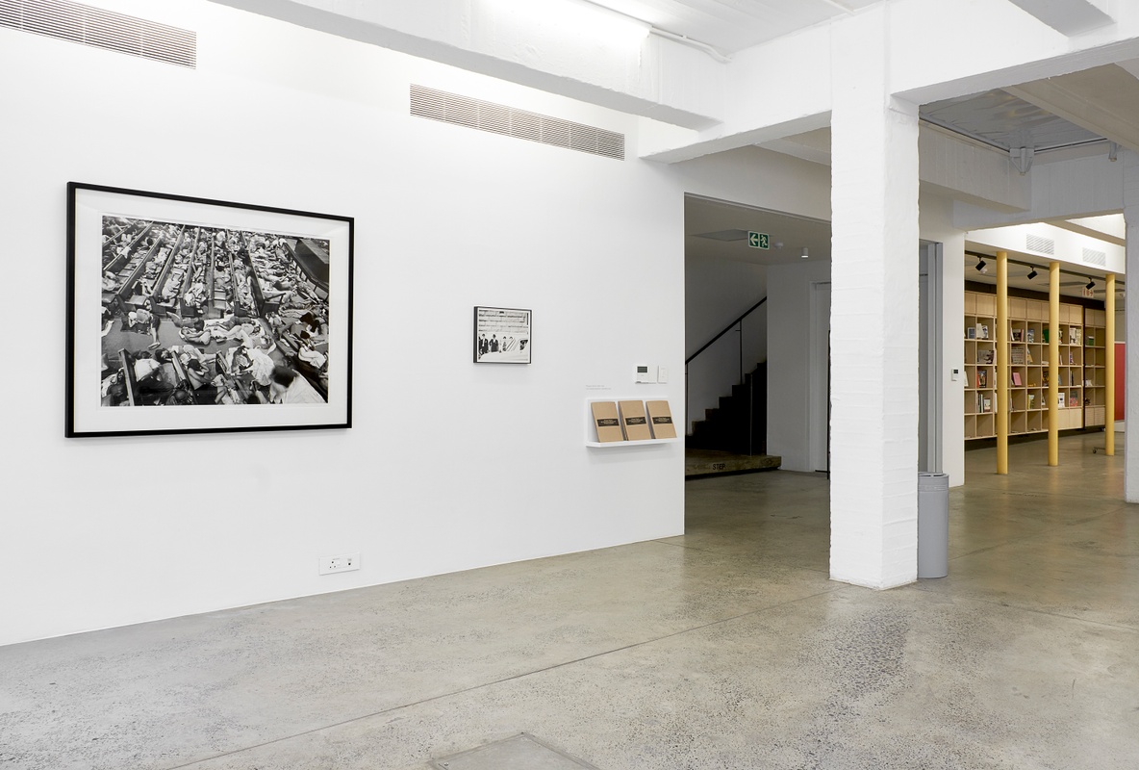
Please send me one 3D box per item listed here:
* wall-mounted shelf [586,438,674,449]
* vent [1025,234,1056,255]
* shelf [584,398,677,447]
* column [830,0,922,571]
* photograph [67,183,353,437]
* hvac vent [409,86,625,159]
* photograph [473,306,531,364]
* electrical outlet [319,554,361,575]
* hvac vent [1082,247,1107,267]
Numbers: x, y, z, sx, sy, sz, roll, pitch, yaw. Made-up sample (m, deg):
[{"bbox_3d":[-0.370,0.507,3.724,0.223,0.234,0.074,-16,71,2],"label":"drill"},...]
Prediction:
[{"bbox_3d":[0.457,0.401,5.978,0.773,0.029,0.137,0,0,-39],"label":"wall-mounted shelf"},{"bbox_3d":[6.000,-1.777,11.000,0.797,0.180,0.029,0,0,-39],"label":"vent"},{"bbox_3d":[0.457,0.248,5.978,0.773,0.328,0.137,0,0,-39],"label":"shelf"},{"bbox_3d":[1.737,-0.484,4.953,0.357,3.203,0.323,0,0,-39],"label":"column"},{"bbox_3d":[-1.709,-0.336,4.289,1.365,1.137,0.045,0,0,-39],"label":"photograph"},{"bbox_3d":[-0.258,-1.636,5.470,1.662,0.182,0.029,0,0,-39],"label":"hvac vent"},{"bbox_3d":[-0.407,-0.303,5.348,0.419,0.333,0.030,0,0,-39],"label":"photograph"},{"bbox_3d":[-1.239,0.971,4.693,0.233,0.094,0.015,0,0,-39],"label":"electrical outlet"},{"bbox_3d":[7.331,-1.781,12.073,0.809,0.188,0.029,0,0,-39],"label":"hvac vent"}]

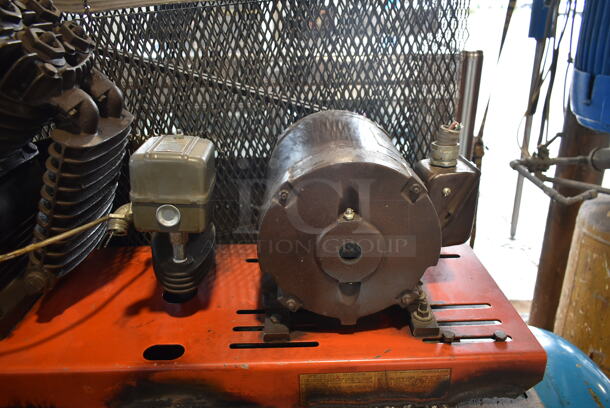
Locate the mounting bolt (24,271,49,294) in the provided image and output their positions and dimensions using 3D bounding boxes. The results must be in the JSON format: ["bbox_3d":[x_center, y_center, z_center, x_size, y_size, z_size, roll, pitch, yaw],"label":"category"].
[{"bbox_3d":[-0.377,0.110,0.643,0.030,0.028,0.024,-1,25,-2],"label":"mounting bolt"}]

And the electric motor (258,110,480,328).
[{"bbox_3d":[0.084,0.002,0.685,0.305,0.254,0.262,-1,24,-1],"label":"electric motor"}]

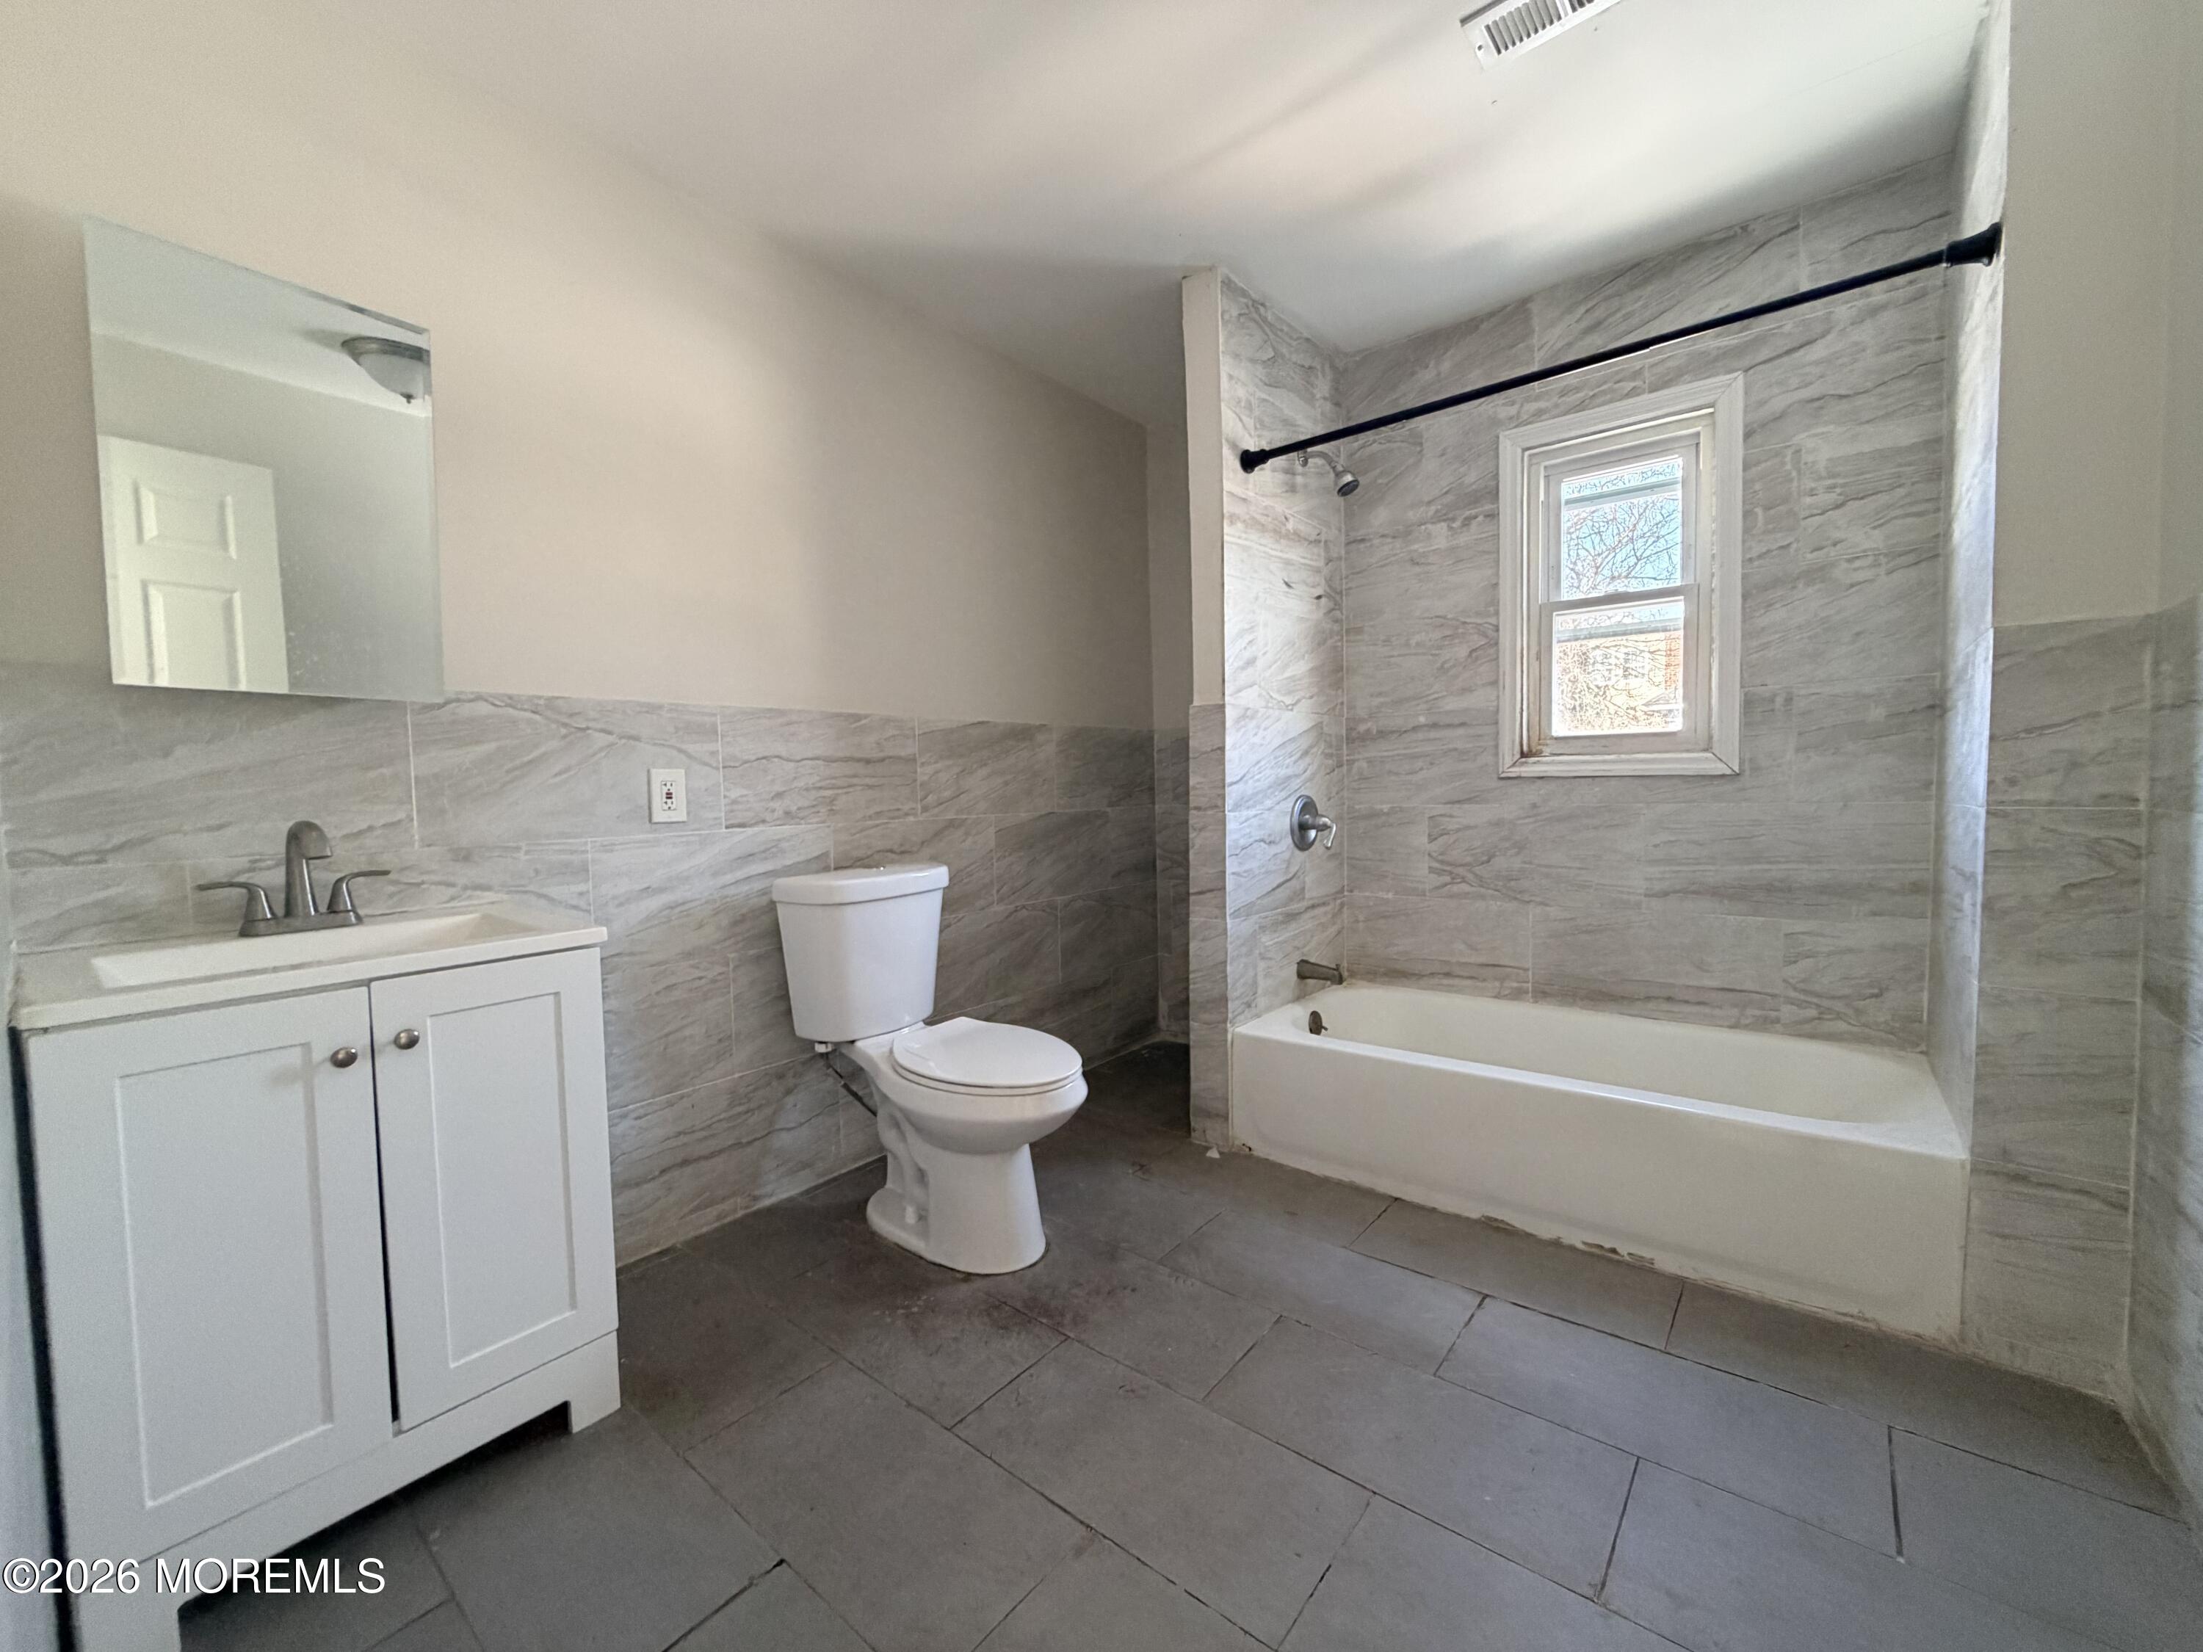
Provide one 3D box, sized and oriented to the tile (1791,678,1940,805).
[{"bbox_3d":[1.897,-0.209,2.220,0.268,0.303,0.010,1,4,39],"label":"tile"}]

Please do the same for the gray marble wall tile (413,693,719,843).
[{"bbox_3d":[-1.117,-0.121,1.930,0.010,0.298,0.608,1,3,39],"label":"gray marble wall tile"}]

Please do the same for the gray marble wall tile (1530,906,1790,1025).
[{"bbox_3d":[1.578,0.385,2.573,0.619,0.302,0.011,1,3,39],"label":"gray marble wall tile"}]

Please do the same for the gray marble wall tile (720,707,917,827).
[{"bbox_3d":[-0.735,-0.151,2.401,0.012,0.297,0.601,1,4,39],"label":"gray marble wall tile"}]

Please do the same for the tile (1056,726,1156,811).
[{"bbox_3d":[0.022,-0.222,3.314,0.011,0.302,0.588,1,3,39],"label":"tile"}]

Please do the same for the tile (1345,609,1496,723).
[{"bbox_3d":[1.031,-0.502,2.880,0.502,0.305,0.010,1,3,39],"label":"tile"}]

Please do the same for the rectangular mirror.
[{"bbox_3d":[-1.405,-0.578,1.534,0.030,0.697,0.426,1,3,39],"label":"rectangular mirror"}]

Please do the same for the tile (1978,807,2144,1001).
[{"bbox_3d":[1.602,0.127,1.492,0.180,0.307,0.011,1,3,39],"label":"tile"}]

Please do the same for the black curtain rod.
[{"bbox_3d":[0.959,-1.014,2.010,1.498,0.060,0.060,1,4,39],"label":"black curtain rod"}]

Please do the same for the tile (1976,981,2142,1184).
[{"bbox_3d":[1.605,0.435,1.504,0.187,0.310,0.012,1,4,39],"label":"tile"}]

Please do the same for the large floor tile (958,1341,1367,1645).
[{"bbox_3d":[0.077,0.990,1.383,0.600,0.012,0.308,1,4,39],"label":"large floor tile"}]

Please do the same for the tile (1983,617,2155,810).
[{"bbox_3d":[1.597,-0.181,1.477,0.177,0.304,0.011,1,3,39],"label":"tile"}]

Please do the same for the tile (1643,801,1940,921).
[{"bbox_3d":[1.776,0.087,2.339,0.595,0.298,0.012,1,4,39],"label":"tile"}]

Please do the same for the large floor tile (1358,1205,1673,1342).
[{"bbox_3d":[0.882,0.947,1.921,0.604,0.012,0.297,1,4,39],"label":"large floor tile"}]

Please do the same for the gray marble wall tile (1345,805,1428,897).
[{"bbox_3d":[0.956,0.085,2.976,0.279,0.297,0.010,1,3,39],"label":"gray marble wall tile"}]

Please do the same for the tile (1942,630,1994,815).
[{"bbox_3d":[1.713,-0.192,1.767,0.011,0.302,0.607,1,3,39],"label":"tile"}]

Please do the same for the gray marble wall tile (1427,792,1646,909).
[{"bbox_3d":[1.324,0.078,2.756,0.613,0.302,0.011,1,3,39],"label":"gray marble wall tile"}]

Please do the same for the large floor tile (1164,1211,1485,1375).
[{"bbox_3d":[0.457,0.967,1.897,0.608,0.010,0.311,1,4,39],"label":"large floor tile"}]

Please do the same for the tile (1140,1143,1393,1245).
[{"bbox_3d":[0.409,0.940,2.309,0.609,0.010,0.307,1,3,39],"label":"tile"}]

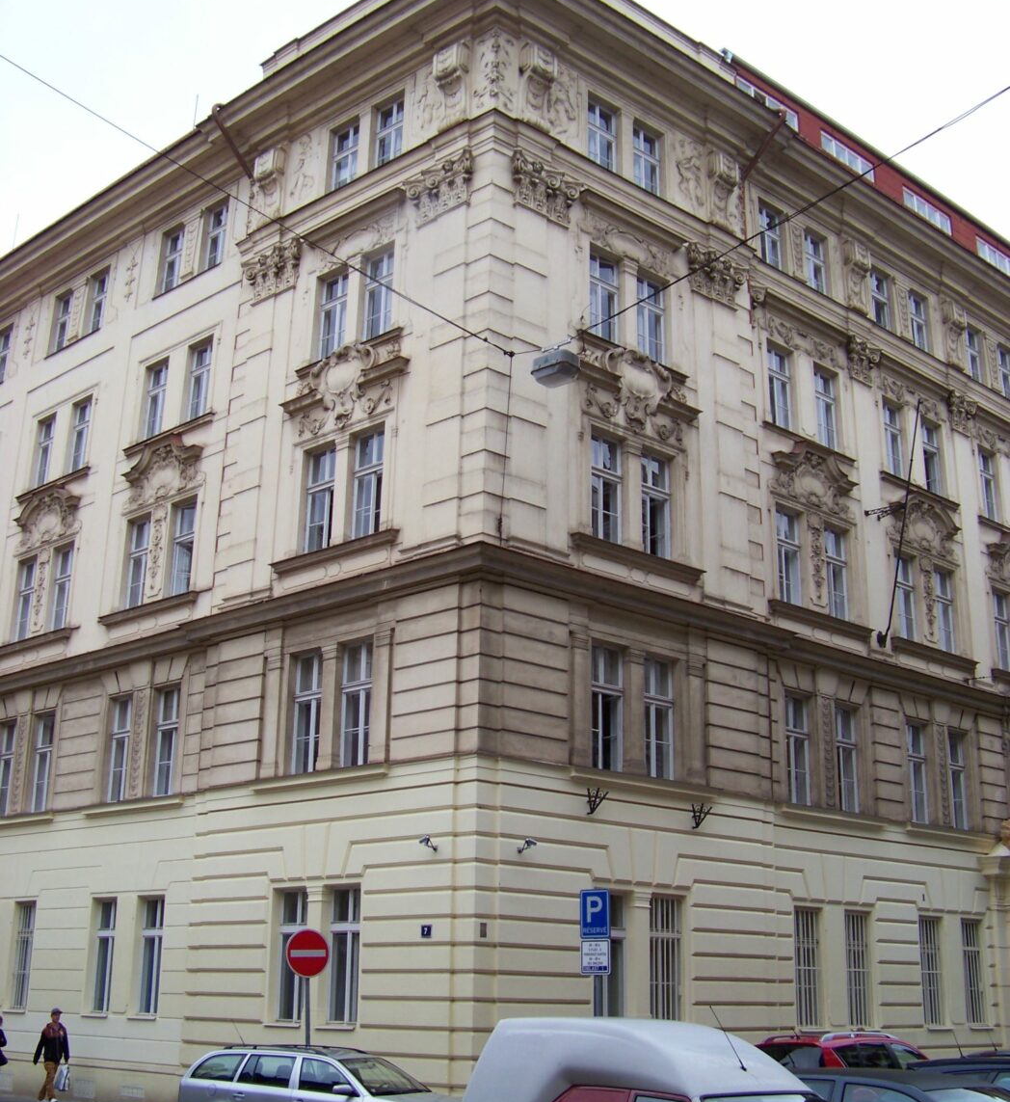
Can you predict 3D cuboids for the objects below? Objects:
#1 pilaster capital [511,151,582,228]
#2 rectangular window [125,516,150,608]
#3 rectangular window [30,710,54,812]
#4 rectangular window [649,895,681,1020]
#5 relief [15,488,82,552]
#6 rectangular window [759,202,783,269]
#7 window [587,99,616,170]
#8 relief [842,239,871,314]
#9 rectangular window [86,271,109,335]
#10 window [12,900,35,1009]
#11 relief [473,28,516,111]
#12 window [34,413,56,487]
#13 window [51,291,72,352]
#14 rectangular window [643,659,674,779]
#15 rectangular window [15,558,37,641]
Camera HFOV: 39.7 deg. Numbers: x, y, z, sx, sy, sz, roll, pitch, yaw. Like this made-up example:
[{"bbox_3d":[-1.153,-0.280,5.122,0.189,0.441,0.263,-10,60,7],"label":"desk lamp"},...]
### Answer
[{"bbox_3d":[0.787,-6.703,26.122,1.600,1.000,0.400,16,-23,-40],"label":"pilaster capital"},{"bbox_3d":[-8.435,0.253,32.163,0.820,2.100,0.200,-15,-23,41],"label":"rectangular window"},{"bbox_3d":[-10.336,4.810,31.901,0.900,2.240,0.200,-15,-23,41],"label":"rectangular window"},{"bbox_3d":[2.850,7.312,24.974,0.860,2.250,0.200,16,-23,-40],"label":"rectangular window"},{"bbox_3d":[-11.188,-0.834,34.275,3.200,1.280,0.350,-15,-23,41],"label":"relief"},{"bbox_3d":[5.977,-7.167,32.083,0.970,1.500,0.180,16,-23,-40],"label":"rectangular window"},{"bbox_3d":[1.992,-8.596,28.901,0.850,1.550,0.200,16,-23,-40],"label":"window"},{"bbox_3d":[8.672,-6.751,34.503,0.750,1.850,0.350,16,-23,-40],"label":"relief"},{"bbox_3d":[-10.419,-6.367,36.304,0.913,1.773,0.180,-15,-23,41],"label":"rectangular window"},{"bbox_3d":[-10.438,8.855,30.651,0.867,2.247,0.160,-15,-23,40],"label":"window"},{"bbox_3d":[-0.201,-9.065,26.569,0.817,1.786,0.474,1,-17,1],"label":"relief"},{"bbox_3d":[-11.481,-2.393,35.399,0.880,1.920,0.200,-15,-23,41],"label":"window"},{"bbox_3d":[-11.520,-5.972,36.849,0.970,1.730,0.200,-15,-23,41],"label":"window"},{"bbox_3d":[2.721,3.070,25.527,0.960,2.220,0.200,16,-23,-40],"label":"rectangular window"},{"bbox_3d":[-11.762,1.243,34.706,0.970,2.130,0.200,-15,-23,41],"label":"rectangular window"}]

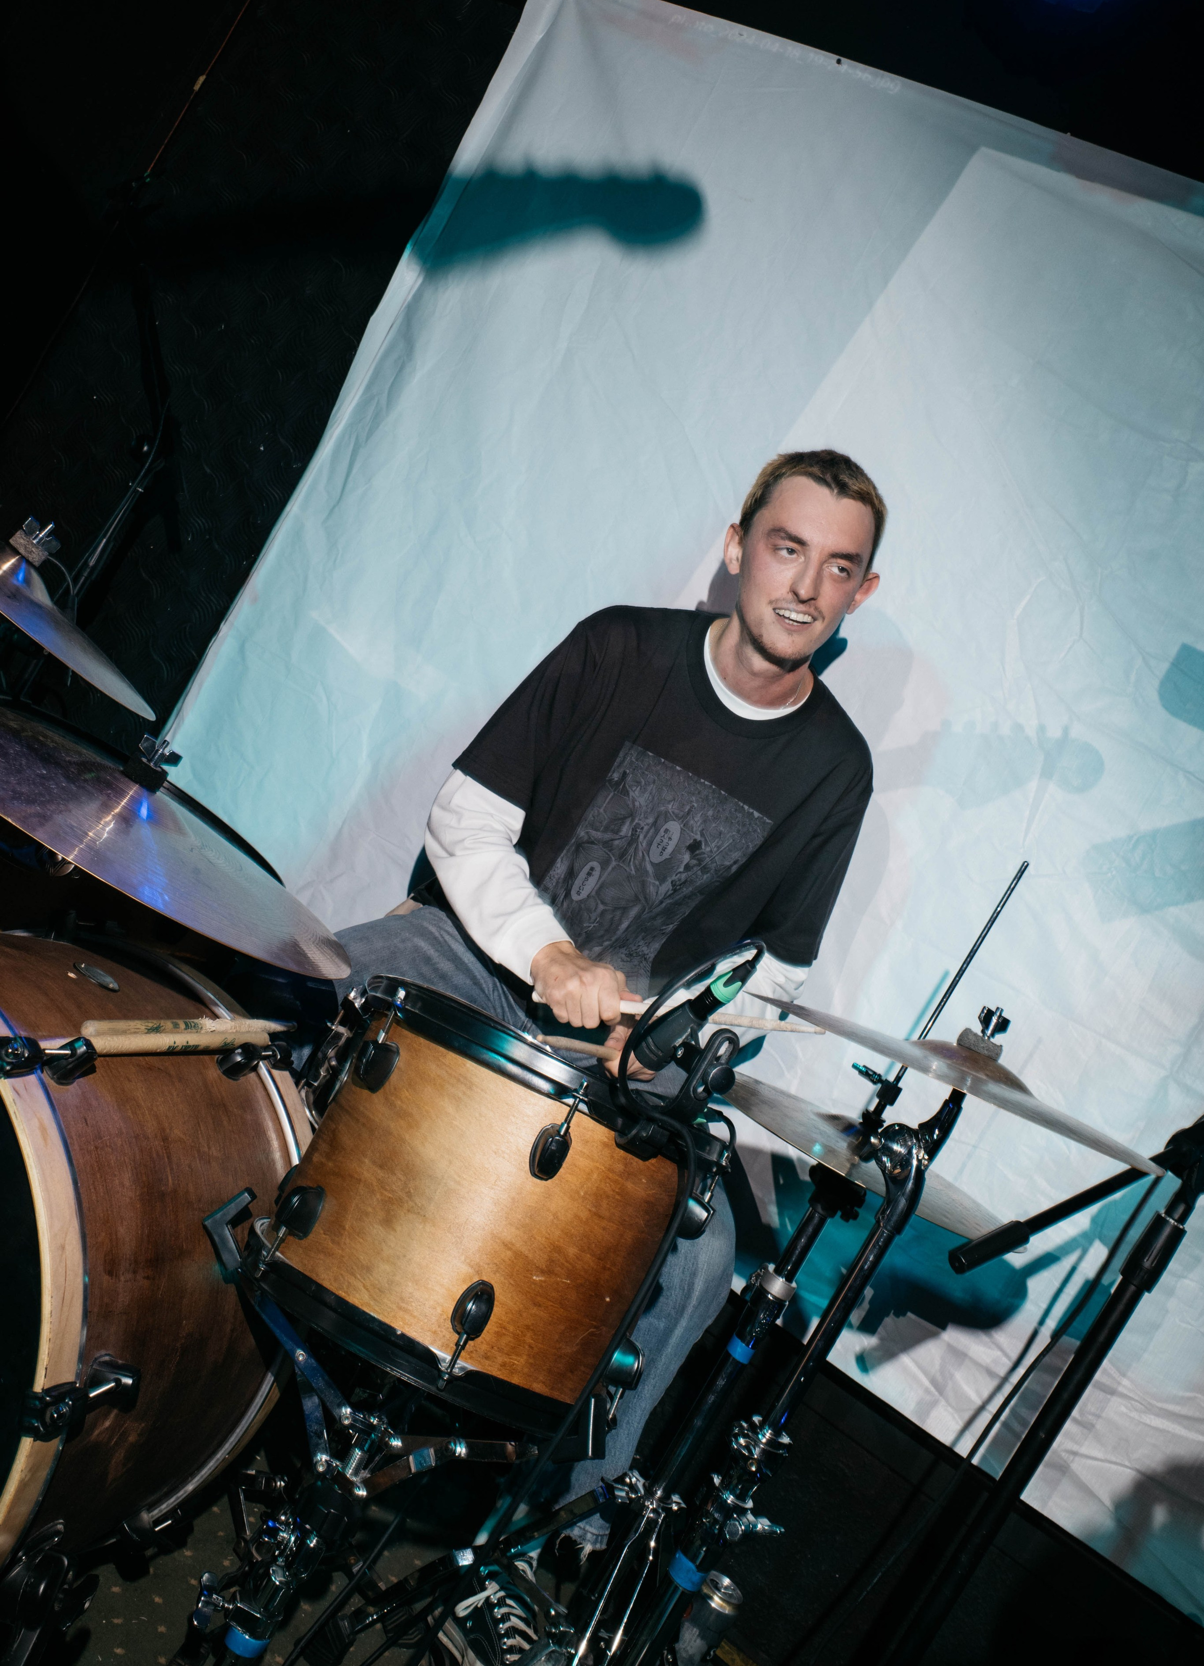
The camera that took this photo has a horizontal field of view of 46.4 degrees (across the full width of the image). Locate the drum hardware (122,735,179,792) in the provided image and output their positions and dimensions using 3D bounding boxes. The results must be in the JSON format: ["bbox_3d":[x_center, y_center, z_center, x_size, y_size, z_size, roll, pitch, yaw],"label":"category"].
[{"bbox_3d":[-0.405,-0.062,1.260,0.040,0.041,0.037,34,0,0],"label":"drum hardware"}]

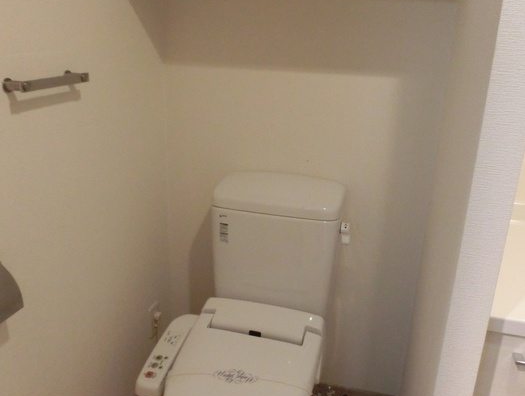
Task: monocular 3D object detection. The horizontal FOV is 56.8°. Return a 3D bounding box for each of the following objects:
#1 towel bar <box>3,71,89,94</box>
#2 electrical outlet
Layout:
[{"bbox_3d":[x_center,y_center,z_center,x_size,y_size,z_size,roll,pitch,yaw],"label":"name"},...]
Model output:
[{"bbox_3d":[-0.477,-0.262,1.091,0.049,0.028,0.233,7,20,13],"label":"towel bar"},{"bbox_3d":[-0.405,0.466,1.822,0.013,0.119,0.070,7,20,13],"label":"electrical outlet"}]

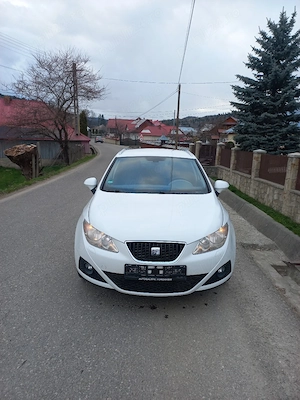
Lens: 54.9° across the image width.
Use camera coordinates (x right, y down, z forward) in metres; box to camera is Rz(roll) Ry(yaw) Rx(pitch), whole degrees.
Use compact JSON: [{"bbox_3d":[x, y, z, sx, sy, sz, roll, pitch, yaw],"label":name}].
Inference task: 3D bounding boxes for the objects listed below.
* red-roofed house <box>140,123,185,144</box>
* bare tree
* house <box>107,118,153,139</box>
[{"bbox_3d":[2.553,-12.968,59.000,9.200,5.000,8.500,2,12,3],"label":"red-roofed house"},{"bbox_3d":[-5.326,-5.318,16.817,5.590,6.600,5.310,1,12,0],"label":"bare tree"},{"bbox_3d":[-4.455,-15.352,66.000,11.000,6.500,9.500,-1,12,-9],"label":"house"}]

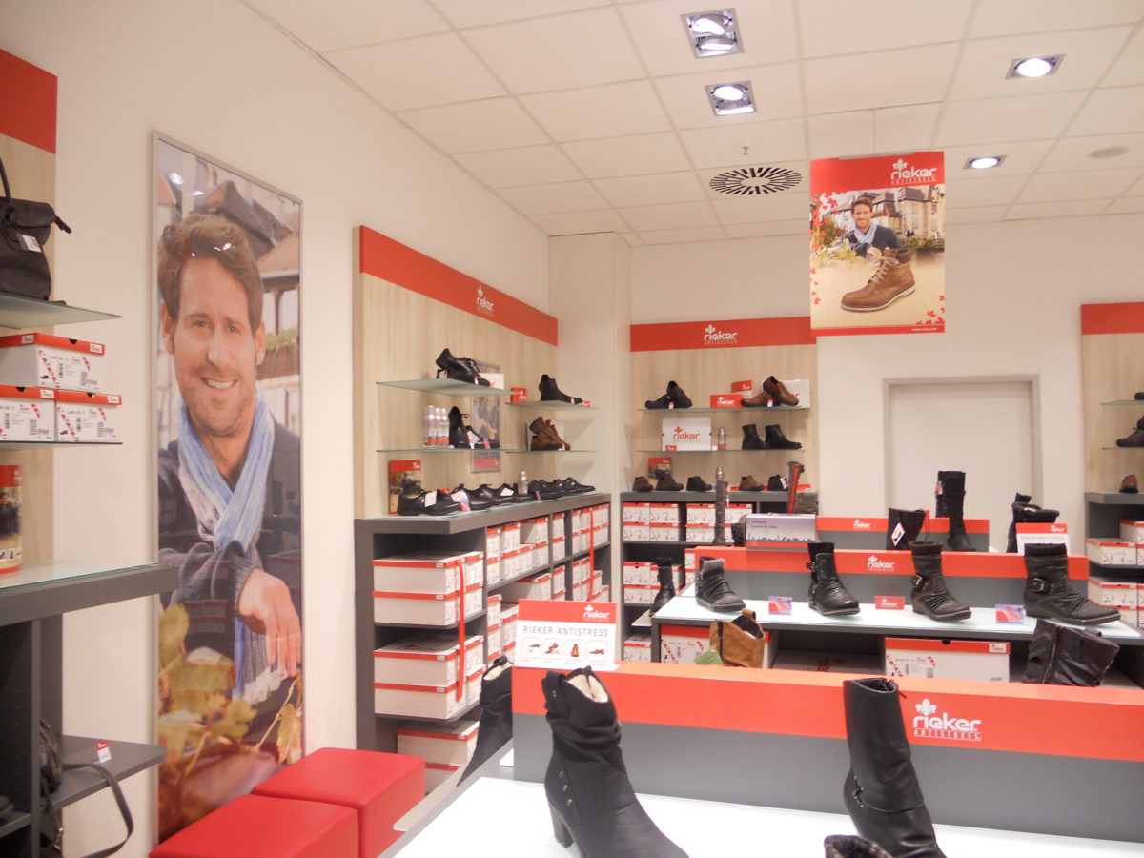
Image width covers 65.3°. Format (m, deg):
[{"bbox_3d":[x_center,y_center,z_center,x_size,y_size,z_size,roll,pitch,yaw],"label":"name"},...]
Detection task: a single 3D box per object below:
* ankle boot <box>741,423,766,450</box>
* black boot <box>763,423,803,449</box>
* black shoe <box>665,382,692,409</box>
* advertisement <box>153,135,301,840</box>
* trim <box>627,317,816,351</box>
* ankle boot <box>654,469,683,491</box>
[{"bbox_3d":[1.300,0.057,6.287,0.100,0.175,0.262,1,-2,-26],"label":"ankle boot"},{"bbox_3d":[1.487,0.054,6.285,0.262,0.172,0.100,-1,-2,38],"label":"black boot"},{"bbox_3d":[0.763,-0.243,6.284,0.105,0.115,0.290,1,19,-24],"label":"black shoe"},{"bbox_3d":[-1.142,0.209,3.034,0.030,2.180,0.760,-1,-2,16],"label":"advertisement"},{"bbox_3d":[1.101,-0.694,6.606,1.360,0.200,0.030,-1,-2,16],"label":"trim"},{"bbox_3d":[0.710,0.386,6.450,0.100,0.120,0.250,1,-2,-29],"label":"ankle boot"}]

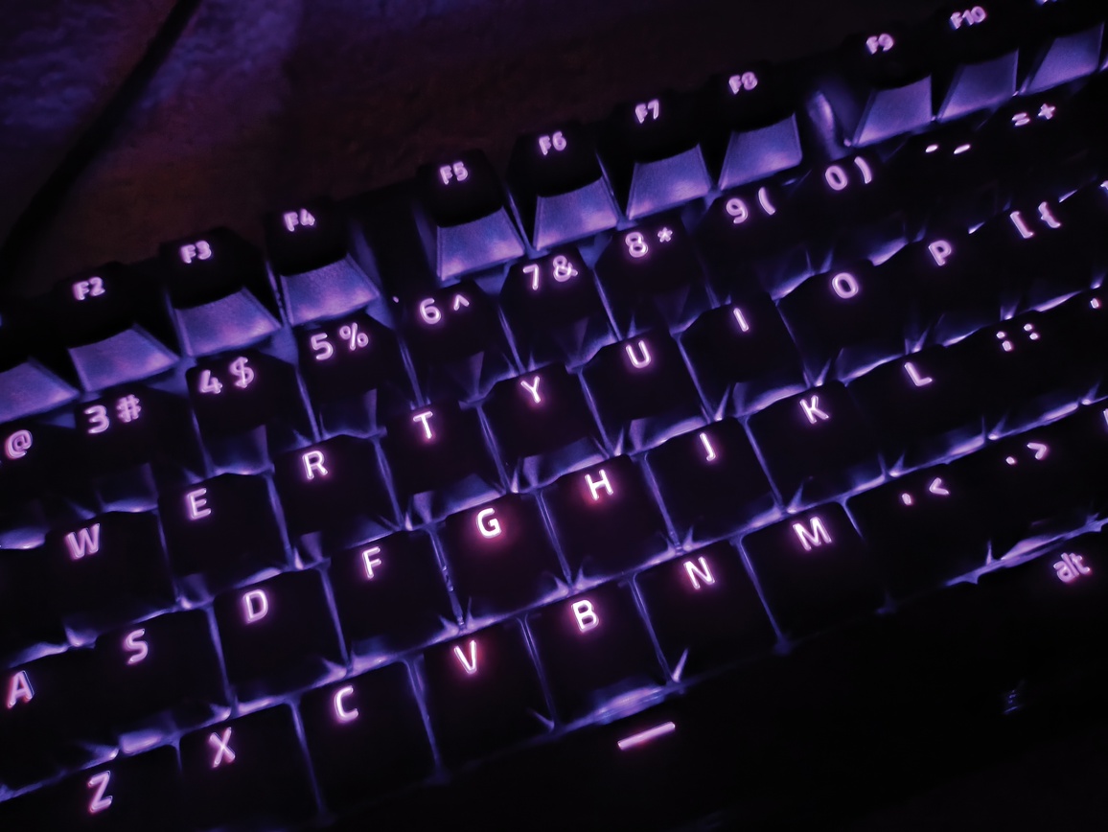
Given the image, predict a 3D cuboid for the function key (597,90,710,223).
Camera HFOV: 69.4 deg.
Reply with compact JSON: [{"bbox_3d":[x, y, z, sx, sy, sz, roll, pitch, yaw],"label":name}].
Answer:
[{"bbox_3d":[0.019,-0.051,0.153,0.018,0.011,0.018,-19,73,-5],"label":"function key"}]

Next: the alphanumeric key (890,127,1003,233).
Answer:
[{"bbox_3d":[0.072,-0.045,0.150,0.018,0.011,0.018,-19,72,-6],"label":"alphanumeric key"}]

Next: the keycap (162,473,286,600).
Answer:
[{"bbox_3d":[-0.056,0.020,0.132,0.018,0.010,0.018,-19,73,-5],"label":"keycap"}]

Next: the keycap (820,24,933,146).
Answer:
[{"bbox_3d":[0.065,-0.066,0.157,0.018,0.011,0.018,-19,72,-5],"label":"keycap"}]

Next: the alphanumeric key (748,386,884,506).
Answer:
[{"bbox_3d":[0.045,0.005,0.135,0.018,0.009,0.018,-19,73,-5],"label":"alphanumeric key"}]

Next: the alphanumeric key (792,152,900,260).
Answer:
[{"bbox_3d":[0.055,-0.038,0.148,0.018,0.011,0.018,-19,73,-5],"label":"alphanumeric key"}]

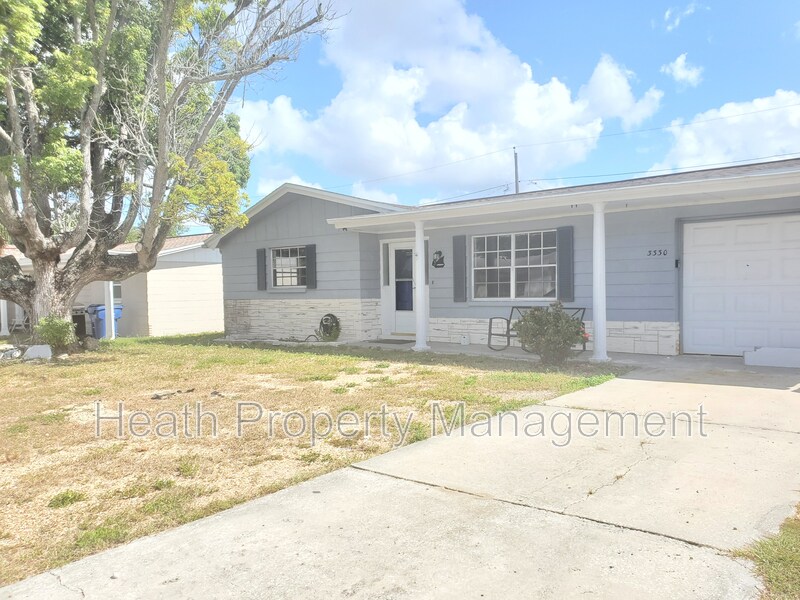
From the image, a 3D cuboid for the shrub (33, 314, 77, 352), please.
[{"bbox_3d":[-8.026,0.776,14.000,0.870,0.850,0.820,-2,2,-30],"label":"shrub"}]

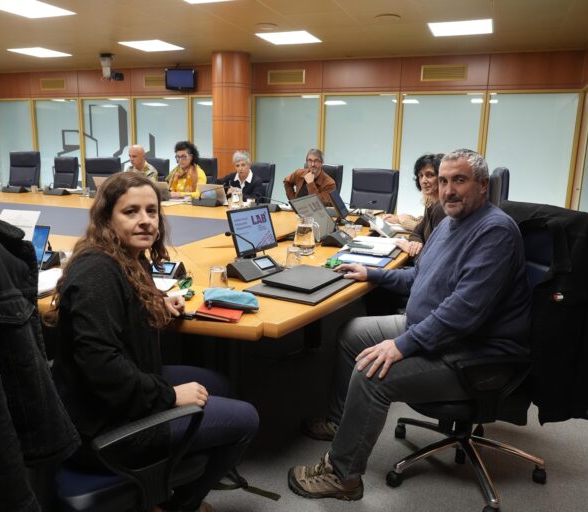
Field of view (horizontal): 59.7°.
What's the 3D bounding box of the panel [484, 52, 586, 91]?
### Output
[{"bbox_3d":[2.950,-2.274,6.287,1.050,0.430,0.040,6,12,20],"label":"panel"}]

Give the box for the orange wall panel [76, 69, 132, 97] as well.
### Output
[{"bbox_3d":[-3.276,-2.979,8.861,1.140,0.465,0.050,6,12,21],"label":"orange wall panel"}]

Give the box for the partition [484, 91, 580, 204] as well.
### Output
[{"bbox_3d":[2.930,-1.035,6.545,1.070,2.040,0.050,6,12,20],"label":"partition"}]

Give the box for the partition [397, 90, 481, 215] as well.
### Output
[{"bbox_3d":[1.866,-1.109,6.833,1.067,2.030,0.060,6,13,21],"label":"partition"}]

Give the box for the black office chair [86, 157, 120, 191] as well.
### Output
[{"bbox_3d":[-2.444,-0.620,6.272,0.640,1.150,0.660,5,12,17],"label":"black office chair"}]

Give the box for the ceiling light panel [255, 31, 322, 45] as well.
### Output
[{"bbox_3d":[-0.045,-2.598,6.059,0.600,0.050,0.600,6,12,21],"label":"ceiling light panel"}]

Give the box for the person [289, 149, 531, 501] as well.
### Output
[{"bbox_3d":[0.442,0.246,2.065,0.900,1.330,0.660,0,12,-8],"label":"person"}]

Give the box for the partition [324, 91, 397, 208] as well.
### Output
[{"bbox_3d":[0.909,-1.319,7.513,1.100,2.010,0.070,6,12,21],"label":"partition"}]

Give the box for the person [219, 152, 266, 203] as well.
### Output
[{"bbox_3d":[-0.598,-0.484,5.682,0.520,1.310,0.720,3,12,6],"label":"person"}]

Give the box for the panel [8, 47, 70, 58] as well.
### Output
[{"bbox_3d":[-3.516,-2.843,7.103,0.600,0.050,0.600,6,13,21],"label":"panel"}]

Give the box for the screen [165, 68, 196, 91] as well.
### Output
[{"bbox_3d":[-1.738,-2.688,7.805,0.460,0.310,0.080,3,17,9],"label":"screen"}]

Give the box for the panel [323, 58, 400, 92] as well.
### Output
[{"bbox_3d":[0.895,-2.429,6.961,1.077,0.430,0.050,6,13,21],"label":"panel"}]

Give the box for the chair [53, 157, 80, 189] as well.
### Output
[{"bbox_3d":[-3.303,-0.763,7.053,0.620,1.170,0.660,7,13,25],"label":"chair"}]

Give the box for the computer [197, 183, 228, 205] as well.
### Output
[{"bbox_3d":[-0.896,-0.694,5.694,0.310,0.220,0.120,8,13,29],"label":"computer"}]

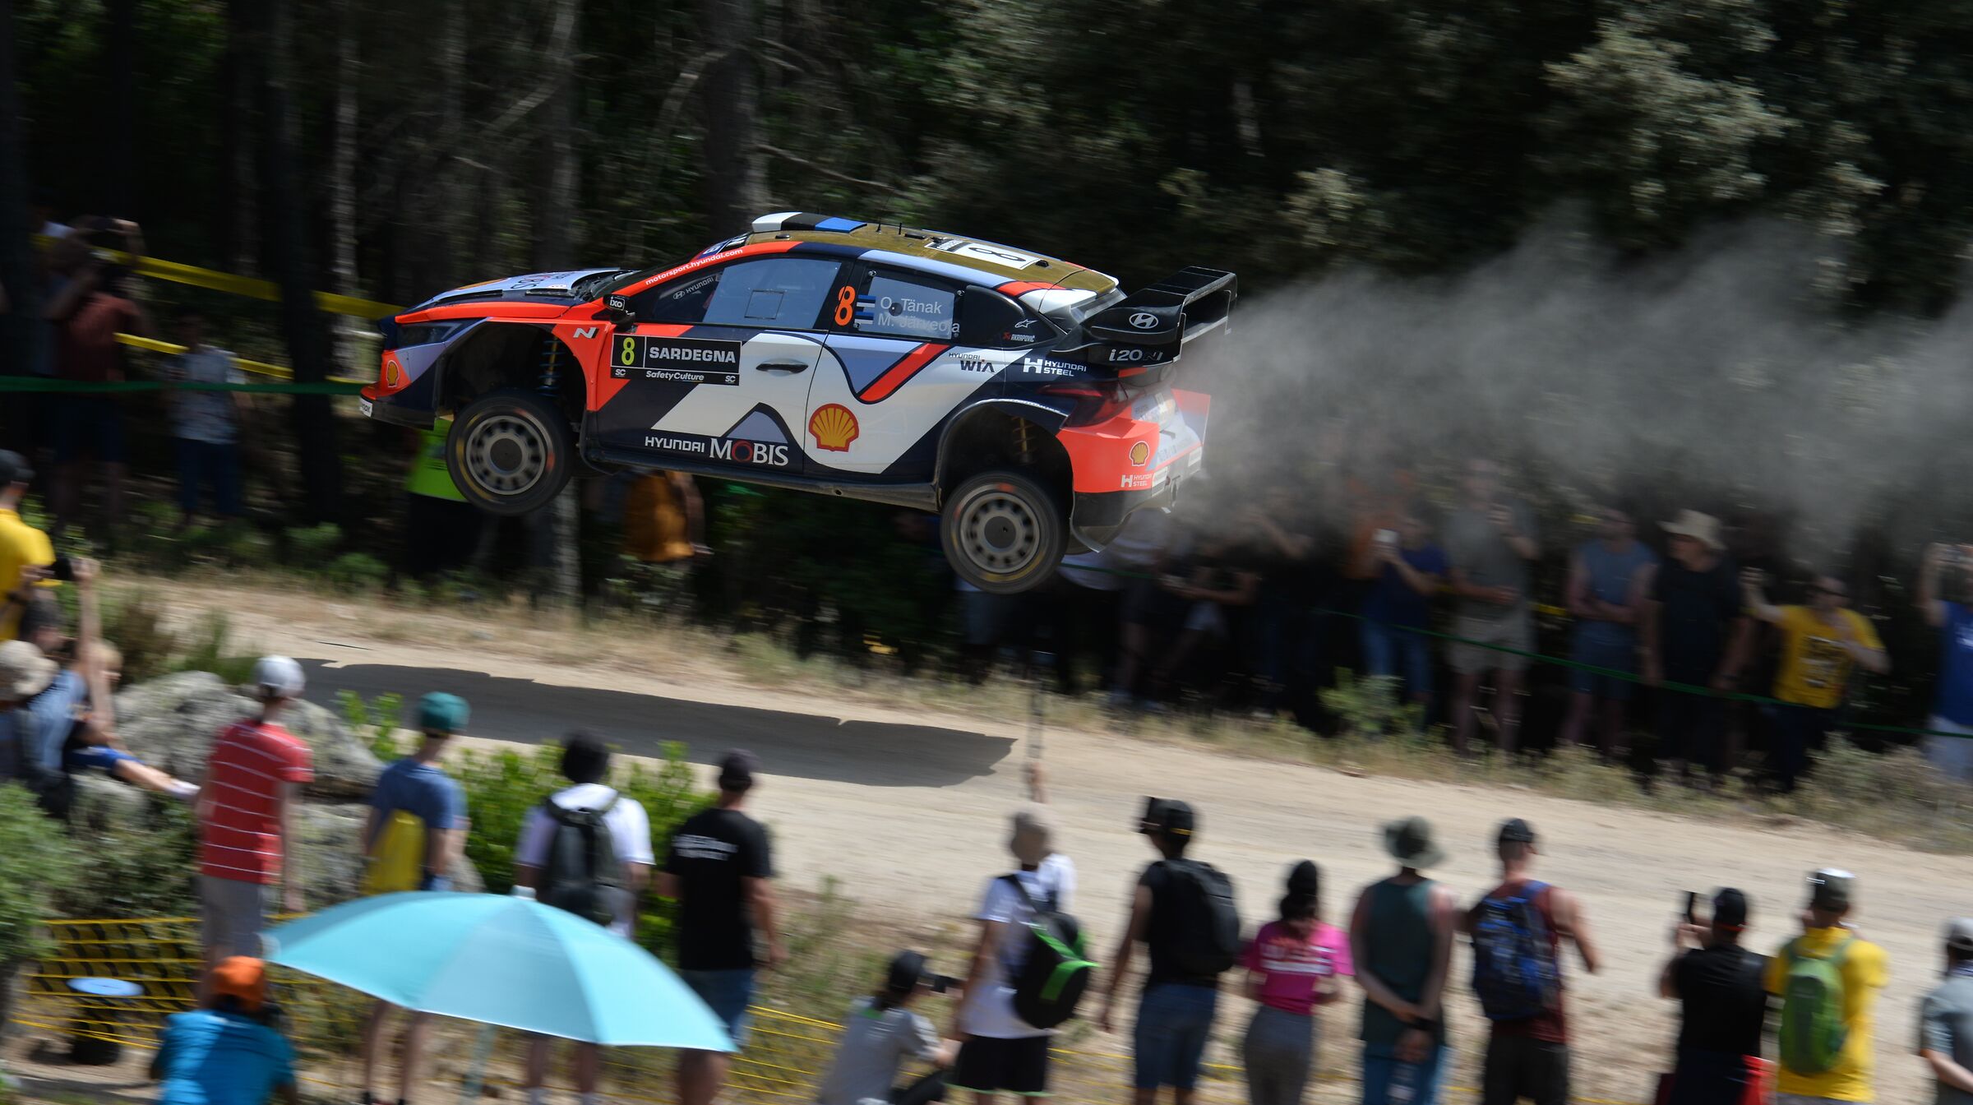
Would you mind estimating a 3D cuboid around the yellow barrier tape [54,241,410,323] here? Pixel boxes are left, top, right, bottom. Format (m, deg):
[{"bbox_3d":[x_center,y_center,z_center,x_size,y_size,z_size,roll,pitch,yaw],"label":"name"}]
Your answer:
[{"bbox_3d":[-4.850,-1.744,81.000,2.250,0.120,0.040,11,0,10],"label":"yellow barrier tape"}]

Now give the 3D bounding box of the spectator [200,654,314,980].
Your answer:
[{"bbox_3d":[-3.162,1.349,54.500,0.500,1.770,0.360,2,6,25],"label":"spectator"}]

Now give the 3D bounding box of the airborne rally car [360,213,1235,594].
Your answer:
[{"bbox_3d":[-1.021,-0.911,64.731,4.220,1.620,1.870,9,9,10],"label":"airborne rally car"}]

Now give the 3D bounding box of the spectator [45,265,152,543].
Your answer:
[{"bbox_3d":[-5.543,-0.965,78.500,0.560,1.740,0.420,-2,6,-24],"label":"spectator"}]

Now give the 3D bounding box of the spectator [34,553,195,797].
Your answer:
[{"bbox_3d":[-3.851,0.567,55.500,0.780,1.080,0.520,-3,6,-30],"label":"spectator"}]

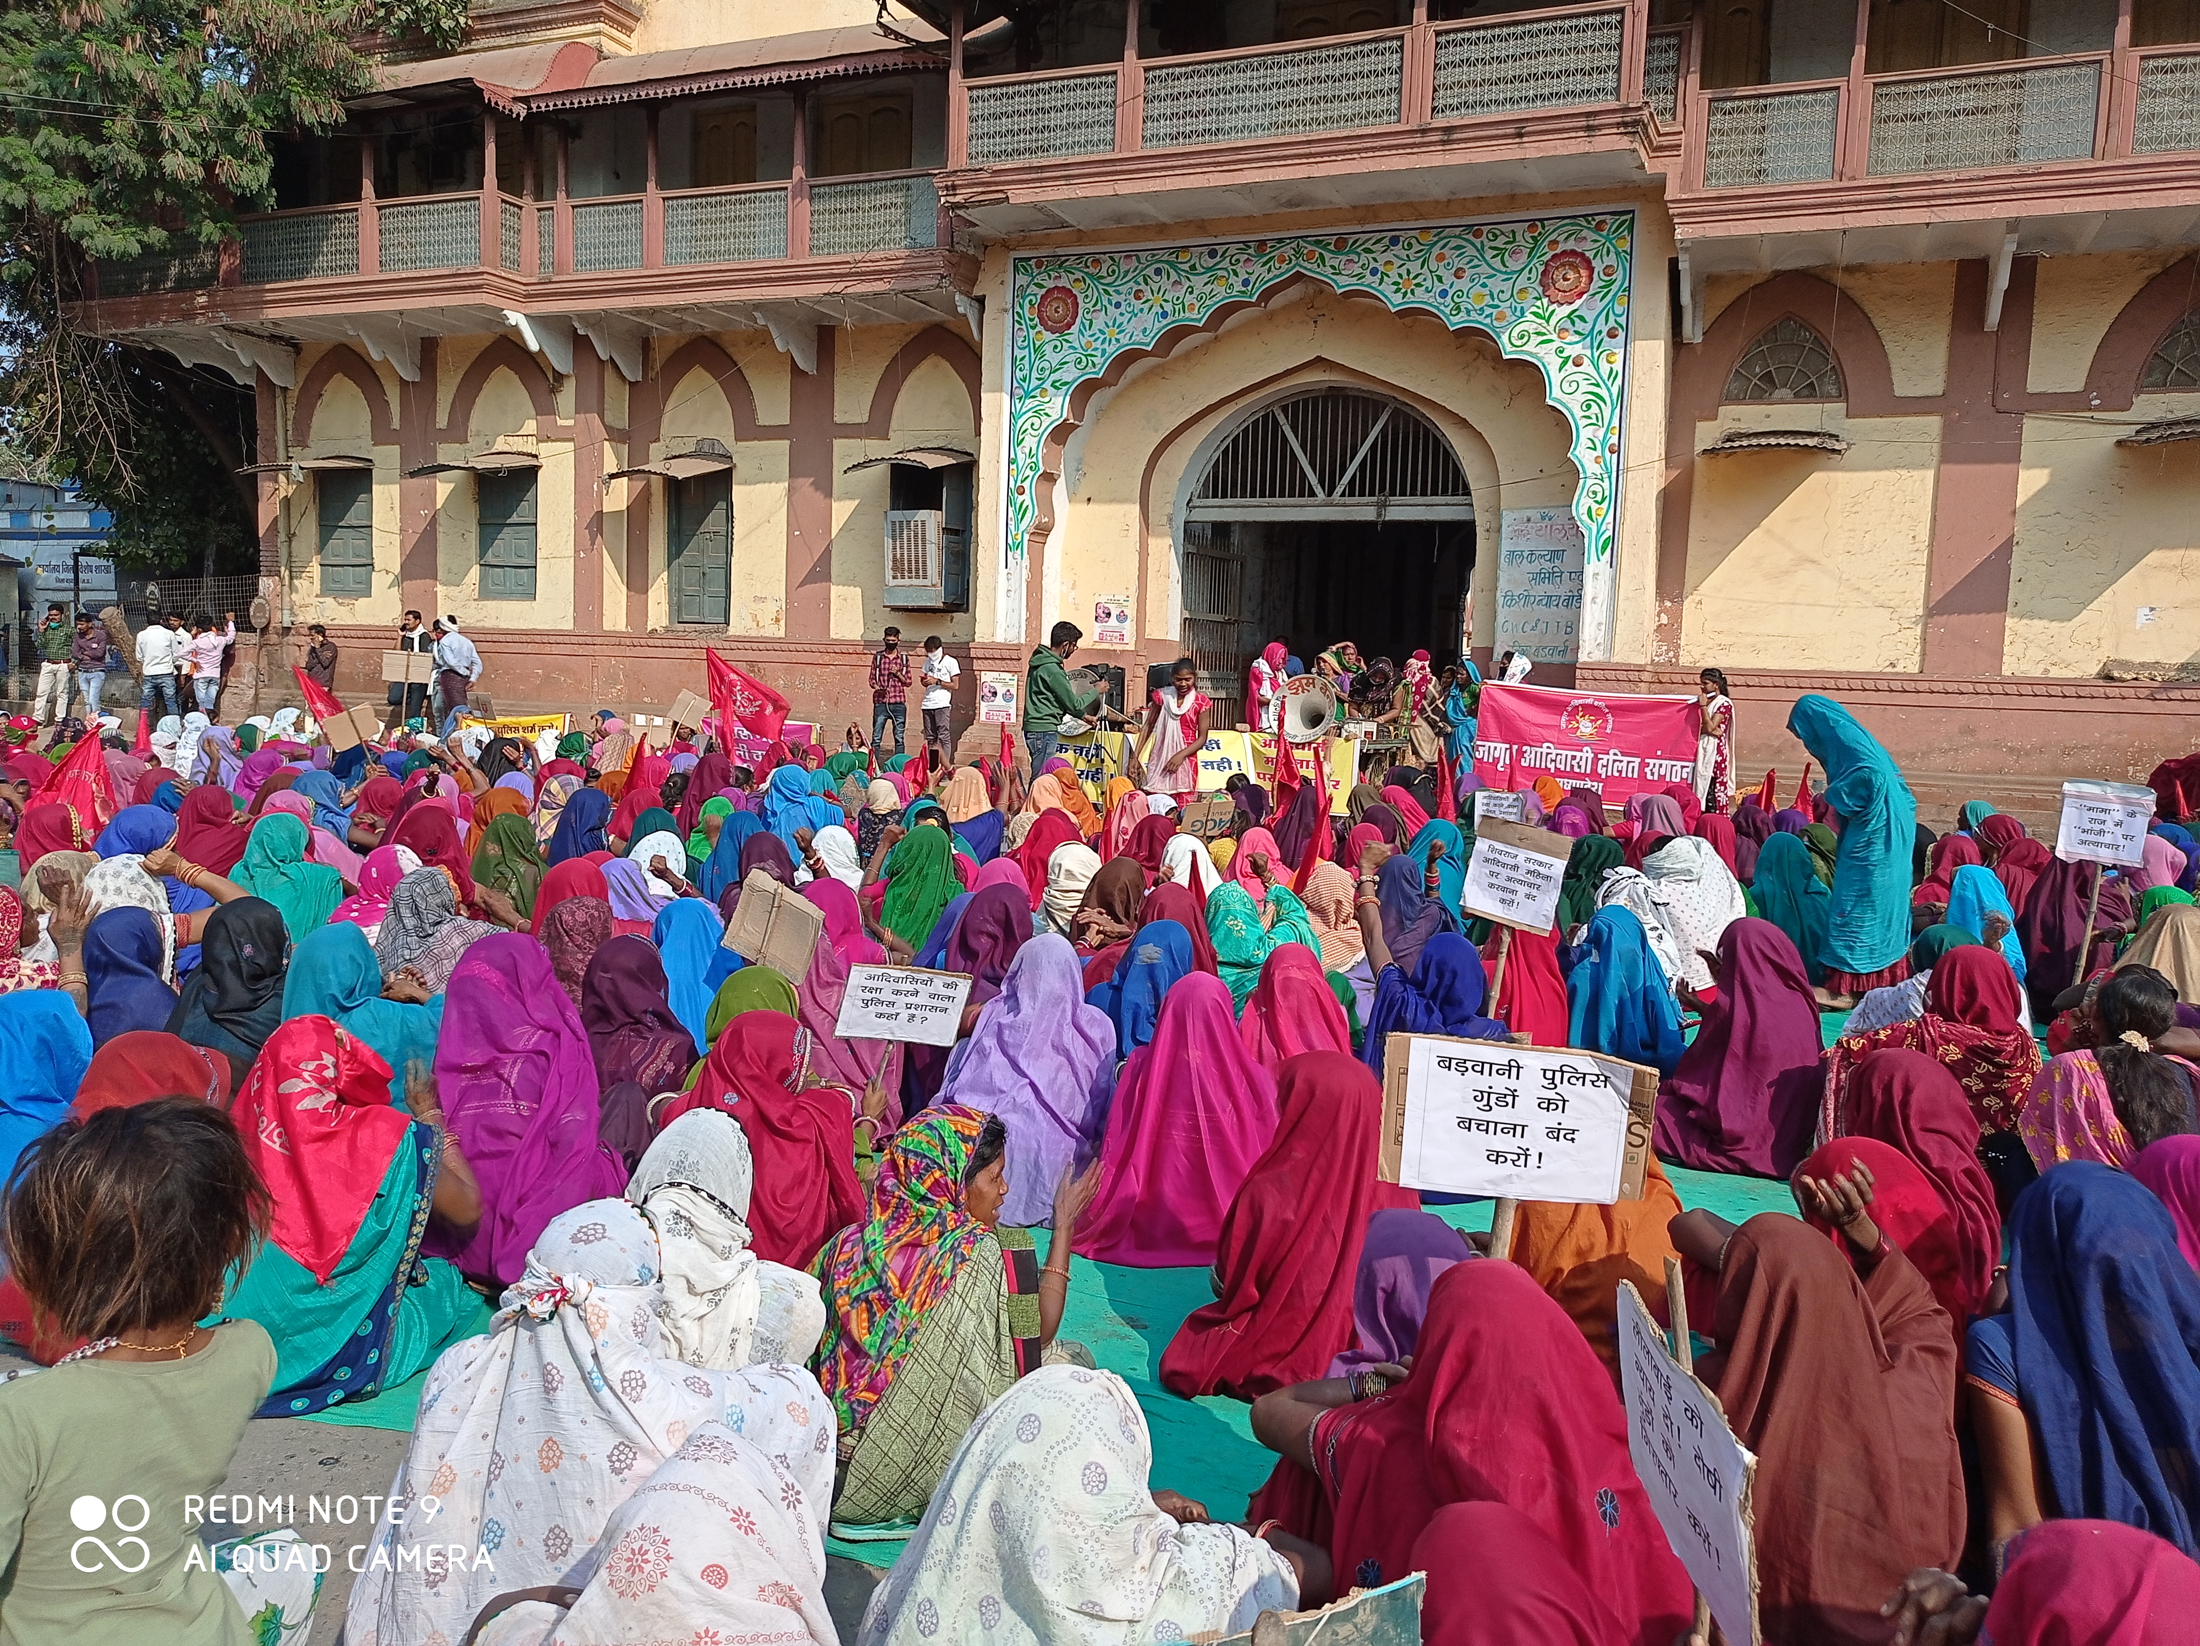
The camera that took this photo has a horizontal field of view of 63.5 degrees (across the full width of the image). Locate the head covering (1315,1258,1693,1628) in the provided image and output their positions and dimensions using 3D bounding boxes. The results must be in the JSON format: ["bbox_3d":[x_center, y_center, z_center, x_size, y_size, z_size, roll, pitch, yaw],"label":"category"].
[{"bbox_3d":[0.605,0.978,2.657,0.540,0.690,0.460,1,6,-11],"label":"head covering"}]

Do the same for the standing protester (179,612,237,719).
[{"bbox_3d":[-11.513,-1.824,22.968,0.620,1.620,0.400,1,6,-11],"label":"standing protester"}]

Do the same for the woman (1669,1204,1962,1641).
[{"bbox_3d":[1.054,0.944,2.734,0.460,0.760,0.580,2,5,-3],"label":"woman"}]

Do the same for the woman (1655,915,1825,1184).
[{"bbox_3d":[2.039,0.678,5.714,0.480,0.745,0.550,0,6,-24],"label":"woman"}]

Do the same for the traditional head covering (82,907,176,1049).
[{"bbox_3d":[-2.598,0.424,4.770,0.260,0.400,0.300,5,7,30],"label":"traditional head covering"}]

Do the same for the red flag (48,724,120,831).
[{"bbox_3d":[-5.164,-0.218,9.000,0.420,0.580,0.120,1,5,-11],"label":"red flag"}]

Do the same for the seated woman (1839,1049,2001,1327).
[{"bbox_3d":[1.915,0.857,4.148,0.390,0.660,0.420,1,6,-11],"label":"seated woman"}]

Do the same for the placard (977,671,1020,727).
[{"bbox_3d":[-1.092,-1.357,19.300,0.450,0.550,0.020,4,6,25],"label":"placard"}]

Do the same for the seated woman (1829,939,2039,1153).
[{"bbox_3d":[2.666,0.773,5.645,0.620,0.760,0.600,1,6,-6],"label":"seated woman"}]

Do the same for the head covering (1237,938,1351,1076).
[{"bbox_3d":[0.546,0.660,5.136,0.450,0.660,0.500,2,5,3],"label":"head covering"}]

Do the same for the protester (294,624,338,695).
[{"bbox_3d":[-8.665,-1.404,19.679,0.360,1.600,0.460,-1,6,-25],"label":"protester"}]

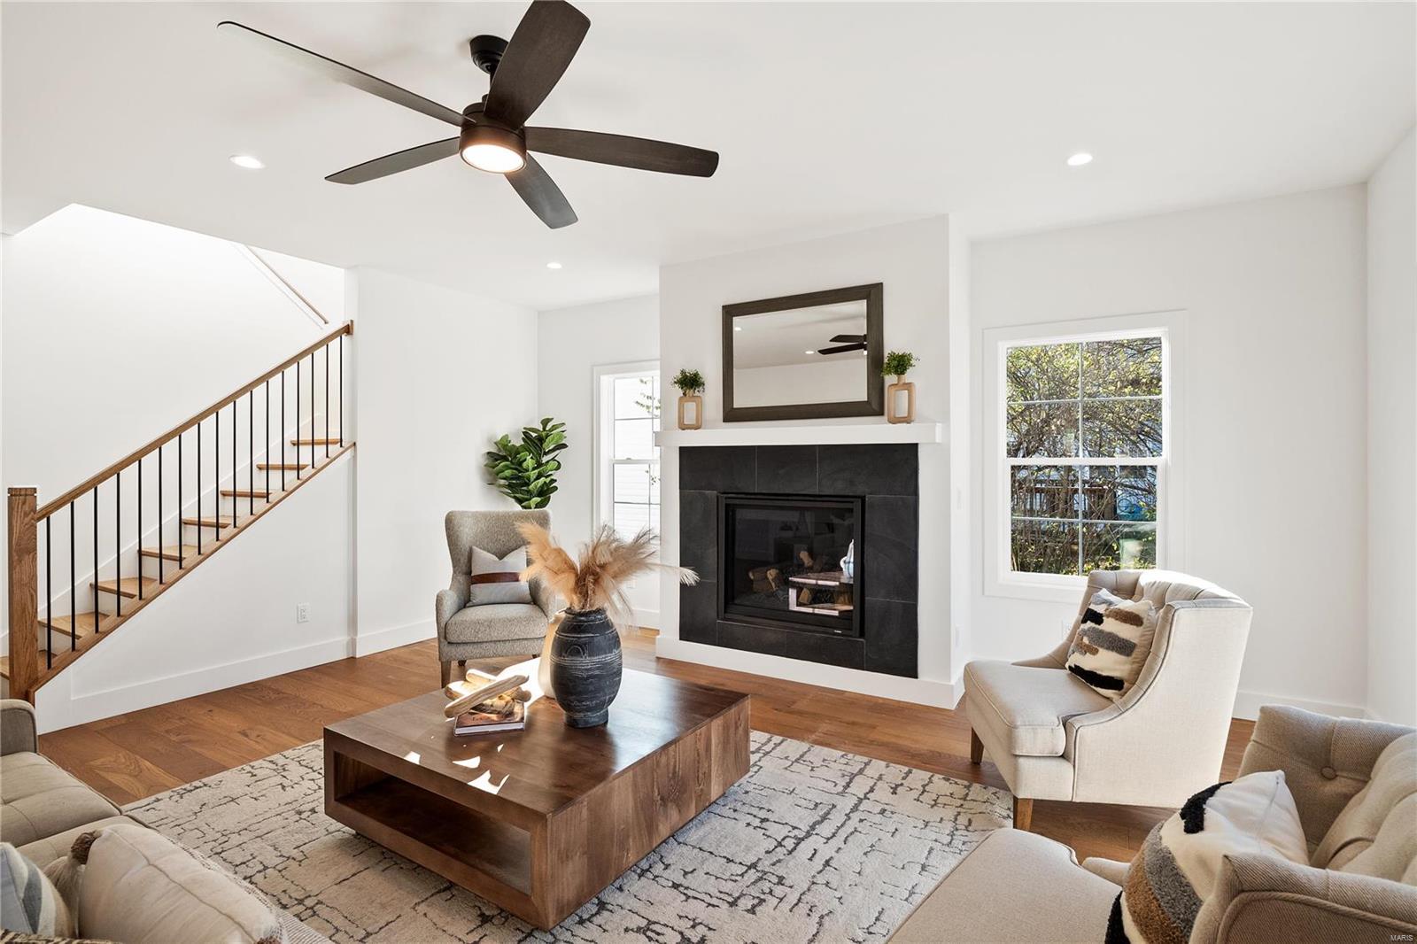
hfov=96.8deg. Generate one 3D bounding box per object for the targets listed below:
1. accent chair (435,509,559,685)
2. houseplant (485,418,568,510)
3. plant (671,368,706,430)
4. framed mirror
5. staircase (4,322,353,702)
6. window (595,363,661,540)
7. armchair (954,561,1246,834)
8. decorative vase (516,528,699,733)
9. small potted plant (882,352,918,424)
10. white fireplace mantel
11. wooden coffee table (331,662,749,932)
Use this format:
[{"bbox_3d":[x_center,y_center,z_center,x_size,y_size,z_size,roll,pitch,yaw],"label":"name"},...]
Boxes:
[{"bbox_3d":[-1.335,0.791,4.164,0.720,1.040,0.800,0,1,-11],"label":"accent chair"},{"bbox_3d":[-1.490,0.424,5.188,0.660,1.740,0.600,0,1,0],"label":"houseplant"},{"bbox_3d":[-0.125,-0.472,4.199,0.210,0.410,0.170,1,1,29],"label":"plant"},{"bbox_3d":[0.559,-0.708,3.900,1.056,0.768,0.040,1,1,29],"label":"framed mirror"},{"bbox_3d":[-3.425,0.125,4.133,0.928,2.443,1.856,0,0,32],"label":"staircase"},{"bbox_3d":[-0.563,-0.077,5.259,1.020,1.670,0.100,1,1,29],"label":"window"},{"bbox_3d":[1.530,0.888,2.550,0.790,0.900,0.680,0,1,7],"label":"armchair"},{"bbox_3d":[-0.400,0.590,2.460,0.660,0.770,0.420,0,1,0],"label":"decorative vase"},{"bbox_3d":[1.072,-0.461,3.522,0.200,0.410,0.160,1,1,29],"label":"small potted plant"},{"bbox_3d":[0.475,-0.211,3.870,1.800,0.105,0.190,1,1,29],"label":"white fireplace mantel"},{"bbox_3d":[-0.643,1.155,2.576,1.170,0.359,1.130,1,1,32],"label":"wooden coffee table"}]

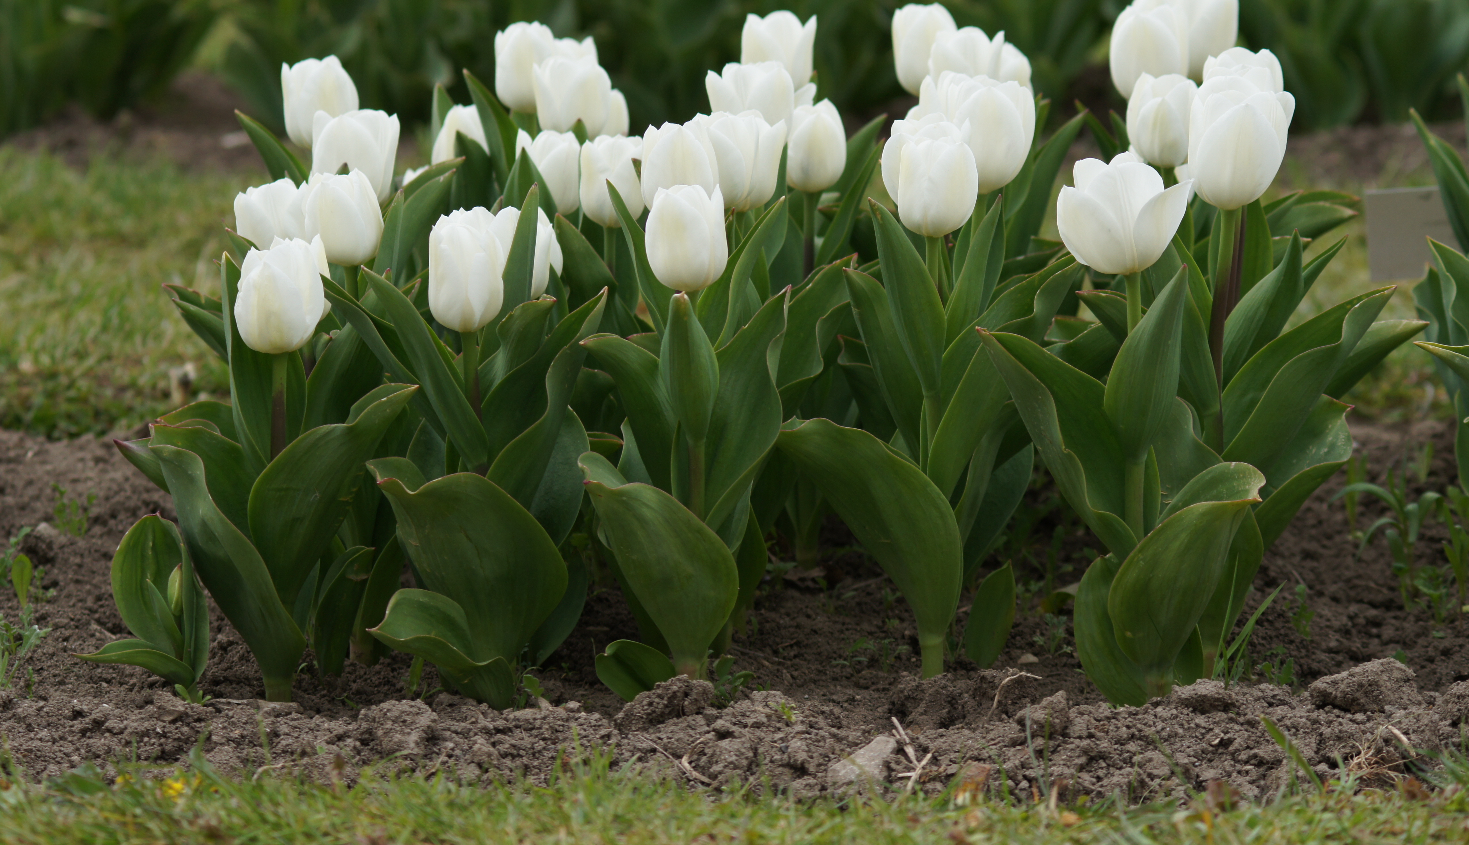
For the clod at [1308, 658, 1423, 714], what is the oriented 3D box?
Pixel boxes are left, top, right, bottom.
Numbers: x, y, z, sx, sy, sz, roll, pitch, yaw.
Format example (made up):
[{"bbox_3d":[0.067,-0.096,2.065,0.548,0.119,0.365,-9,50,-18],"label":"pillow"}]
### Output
[{"bbox_3d":[0.411,0.171,3.980,0.074,0.032,0.055,0,16,0],"label":"clod"}]

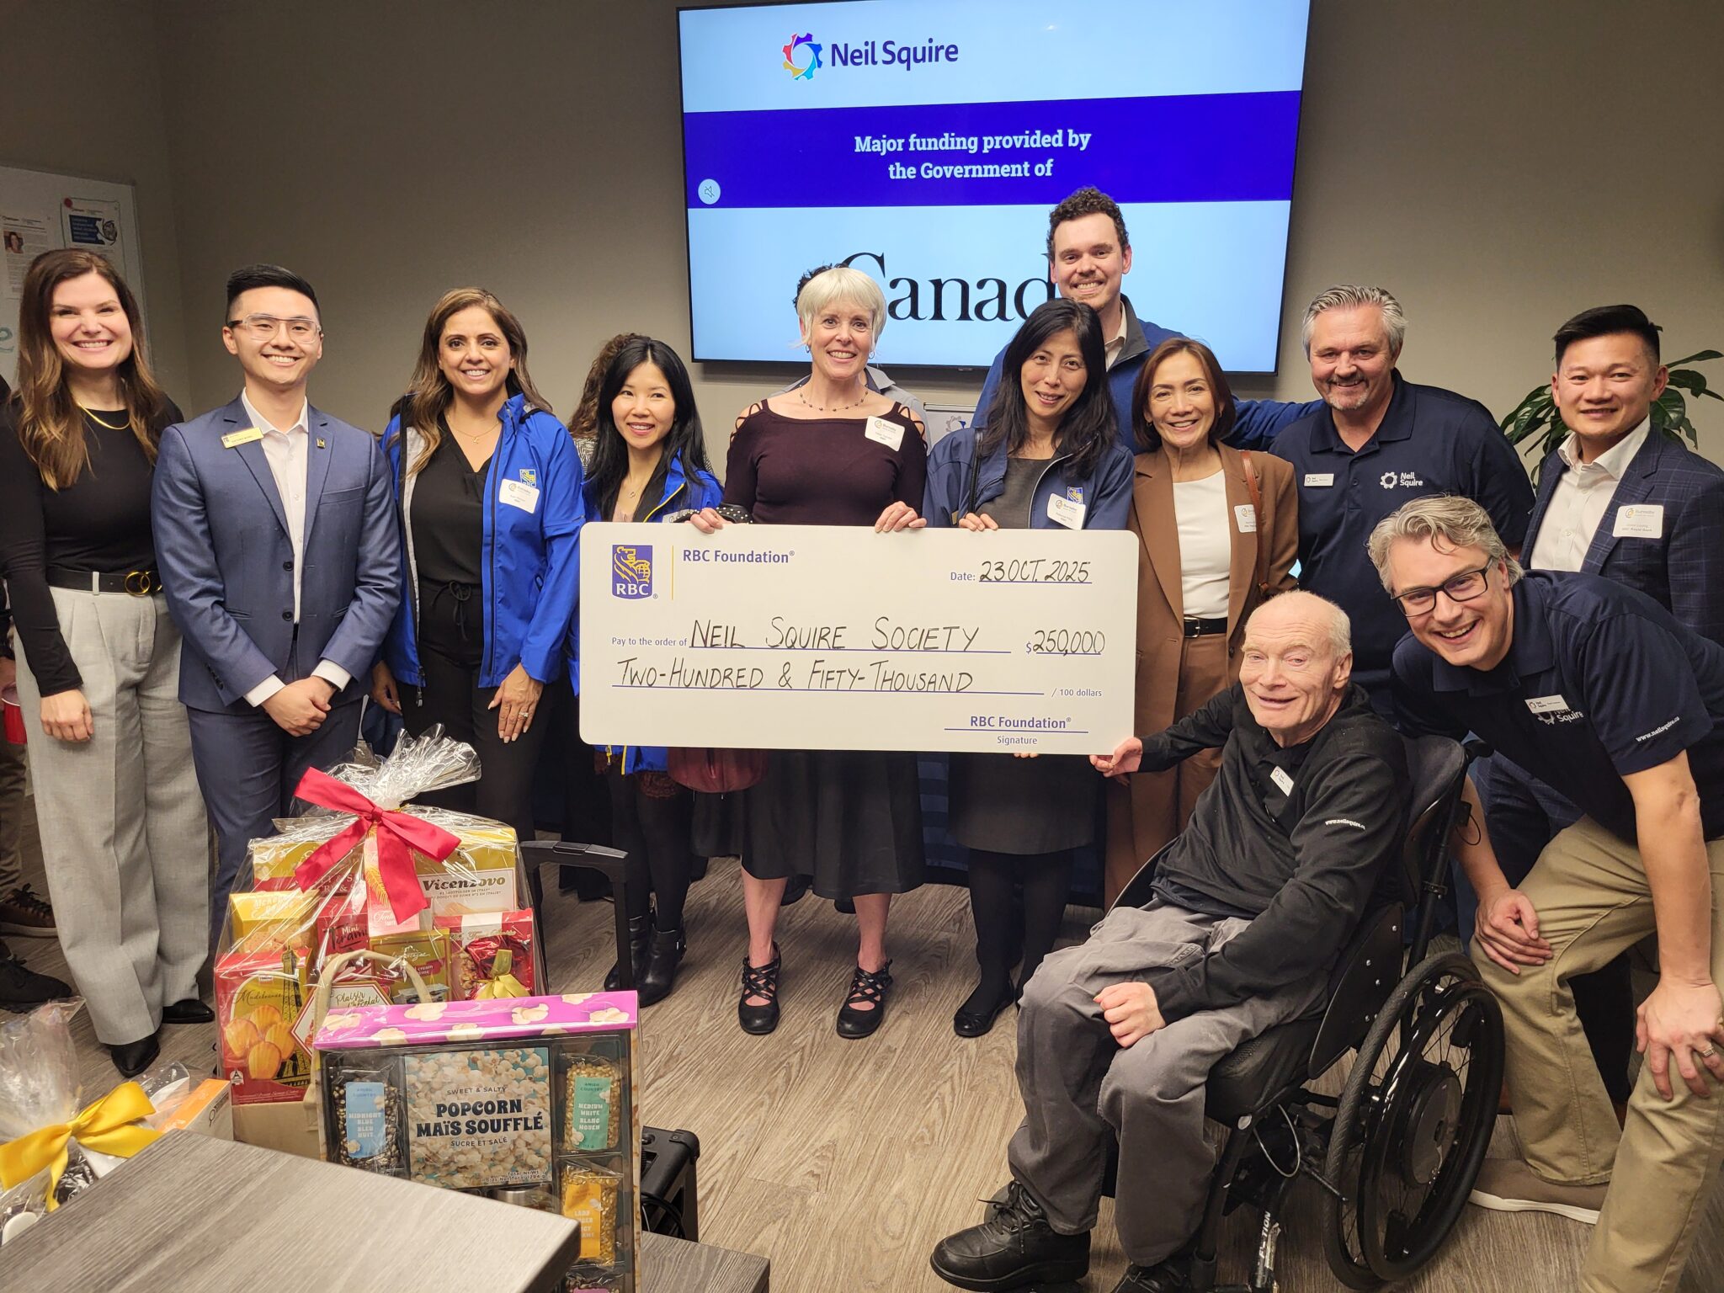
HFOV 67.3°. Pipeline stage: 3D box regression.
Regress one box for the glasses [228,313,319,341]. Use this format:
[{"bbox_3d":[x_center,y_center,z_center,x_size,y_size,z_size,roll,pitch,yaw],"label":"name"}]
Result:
[{"bbox_3d":[-1.189,-0.647,2.627,0.143,0.044,0.145,-1,10,-34],"label":"glasses"}]

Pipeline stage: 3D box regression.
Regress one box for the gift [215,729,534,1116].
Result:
[{"bbox_3d":[-0.588,0.361,1.598,0.355,0.550,0.250,-2,14,-14],"label":"gift"}]

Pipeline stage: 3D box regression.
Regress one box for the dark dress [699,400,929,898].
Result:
[{"bbox_3d":[-0.098,0.008,2.836,0.490,1.083,0.360,1,13,0],"label":"dark dress"}]

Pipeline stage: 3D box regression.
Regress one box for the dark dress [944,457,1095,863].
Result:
[{"bbox_3d":[0.365,0.008,2.910,0.370,0.883,0.270,3,13,7],"label":"dark dress"}]

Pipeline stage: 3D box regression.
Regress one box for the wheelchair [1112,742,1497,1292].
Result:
[{"bbox_3d":[0.672,0.627,2.298,0.960,0.920,0.640,-11,17,-42],"label":"wheelchair"}]

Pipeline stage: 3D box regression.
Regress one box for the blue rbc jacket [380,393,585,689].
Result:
[{"bbox_3d":[-0.848,-0.225,2.876,0.470,0.660,0.270,0,13,-5],"label":"blue rbc jacket"}]

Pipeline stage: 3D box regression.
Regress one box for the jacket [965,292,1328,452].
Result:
[{"bbox_3d":[0.638,-0.452,3.038,0.840,0.720,0.360,3,13,8],"label":"jacket"}]

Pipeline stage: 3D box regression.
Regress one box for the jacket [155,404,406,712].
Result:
[{"bbox_3d":[-1.225,-0.183,2.713,0.480,0.659,0.320,-5,14,-25],"label":"jacket"}]

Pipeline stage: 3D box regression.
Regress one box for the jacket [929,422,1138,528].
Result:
[{"bbox_3d":[0.355,-0.185,2.880,0.450,0.620,0.340,6,14,19],"label":"jacket"}]

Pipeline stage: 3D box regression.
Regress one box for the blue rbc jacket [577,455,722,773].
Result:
[{"bbox_3d":[-0.501,-0.076,3.042,0.400,0.745,0.270,4,13,13],"label":"blue rbc jacket"}]

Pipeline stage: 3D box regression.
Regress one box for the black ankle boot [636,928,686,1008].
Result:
[{"bbox_3d":[-0.501,0.785,3.247,0.092,0.145,0.250,3,13,8],"label":"black ankle boot"}]

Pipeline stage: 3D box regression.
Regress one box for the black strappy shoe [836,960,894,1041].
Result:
[{"bbox_3d":[0.005,0.833,3.137,0.093,0.120,0.250,4,13,11],"label":"black strappy shoe"}]

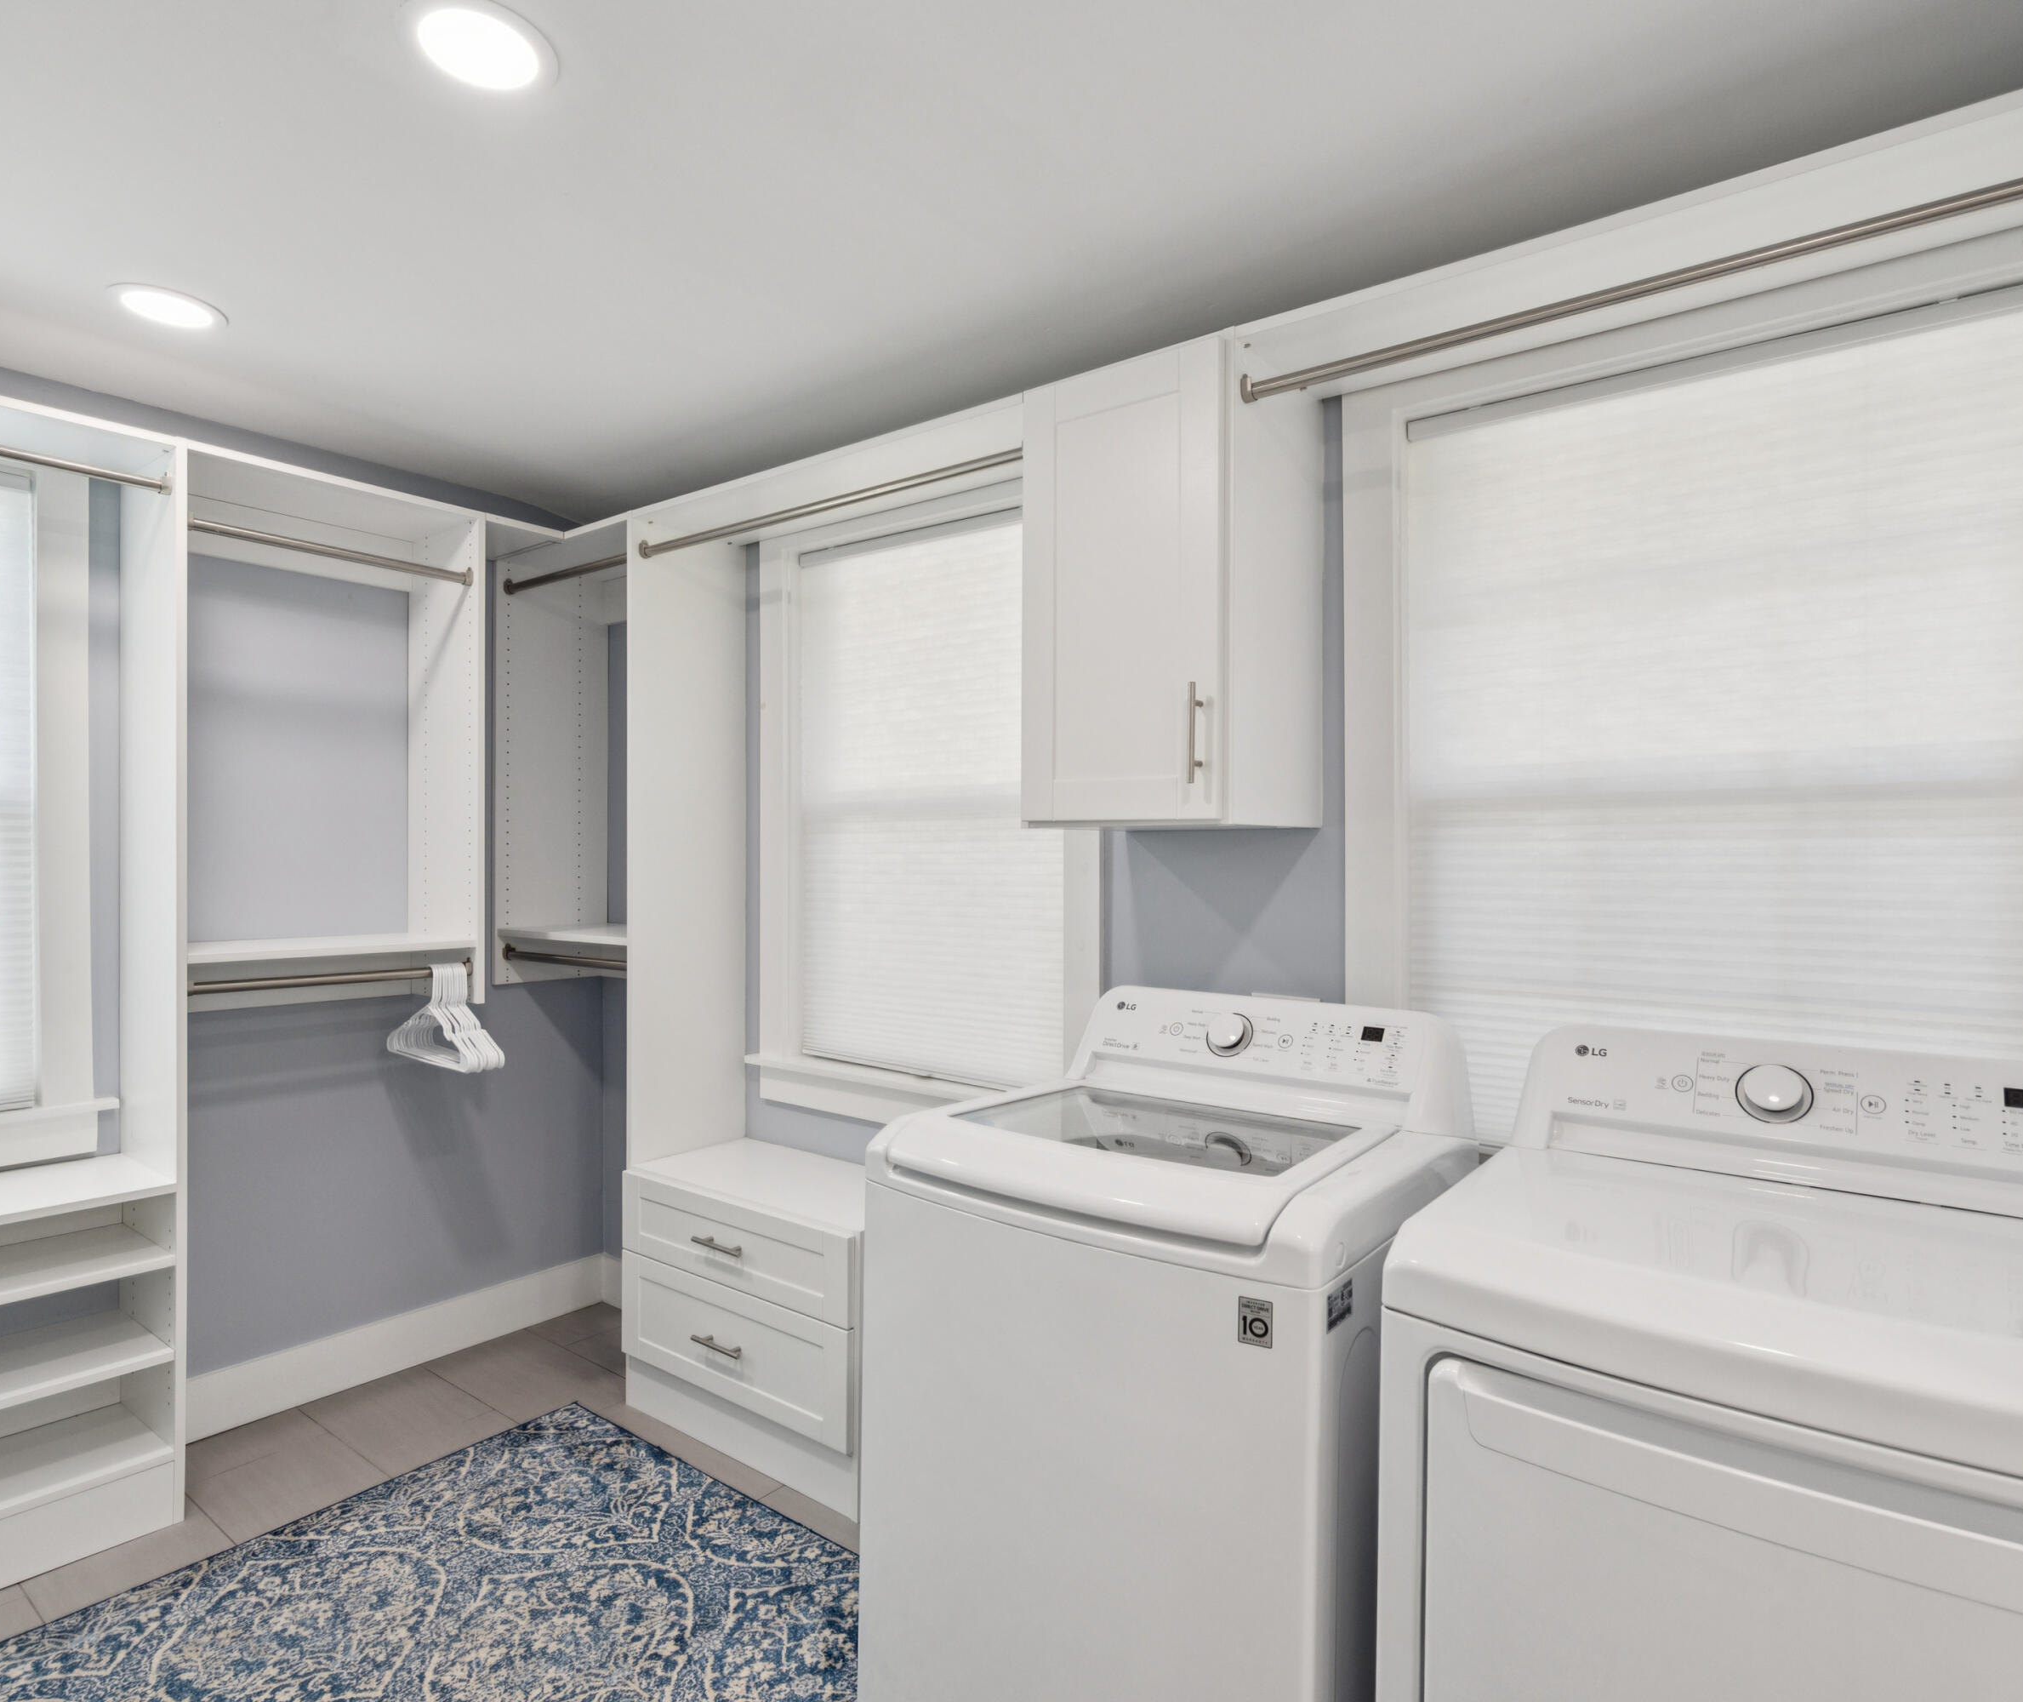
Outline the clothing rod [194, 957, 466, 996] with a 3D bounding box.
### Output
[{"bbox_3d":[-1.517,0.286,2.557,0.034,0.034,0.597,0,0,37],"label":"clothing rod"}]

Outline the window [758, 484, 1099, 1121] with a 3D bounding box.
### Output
[{"bbox_3d":[-0.228,-0.087,2.685,1.080,1.491,0.100,0,0,37],"label":"window"}]

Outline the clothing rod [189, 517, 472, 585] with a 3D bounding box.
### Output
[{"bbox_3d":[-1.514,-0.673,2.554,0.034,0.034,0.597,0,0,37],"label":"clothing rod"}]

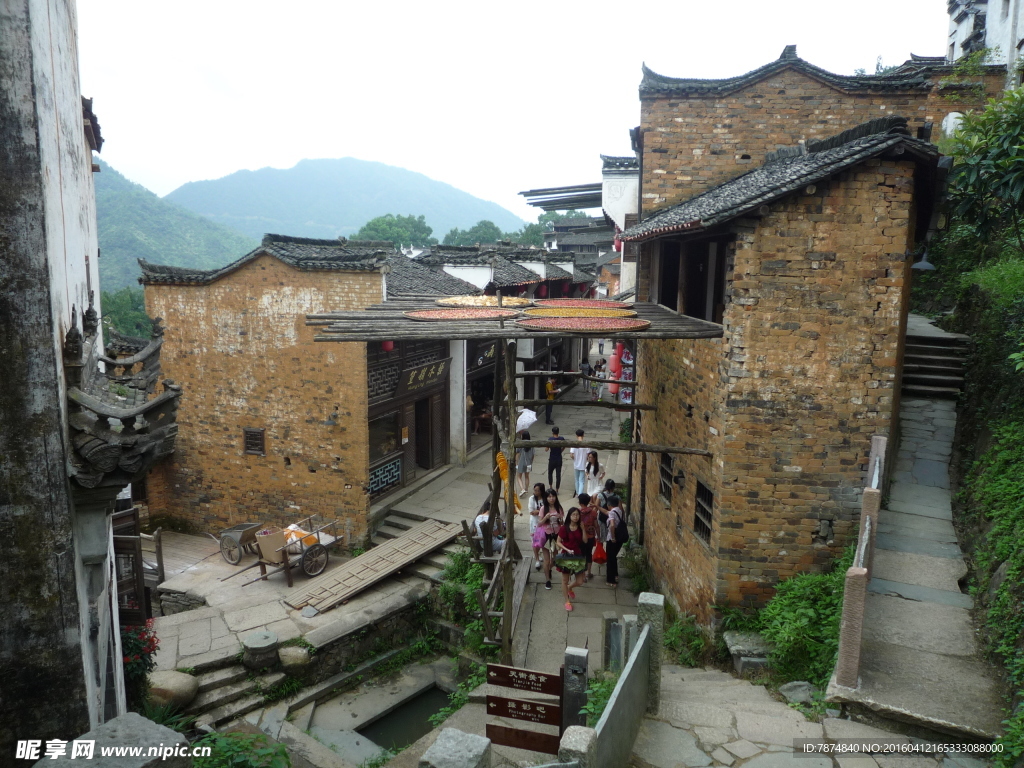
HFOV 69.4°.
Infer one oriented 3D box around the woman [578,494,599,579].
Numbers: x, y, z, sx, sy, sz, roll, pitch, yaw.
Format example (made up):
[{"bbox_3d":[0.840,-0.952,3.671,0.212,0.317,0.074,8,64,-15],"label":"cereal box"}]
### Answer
[{"bbox_3d":[1.356,2.647,12.845,0.460,1.550,0.340,3,8,15],"label":"woman"}]

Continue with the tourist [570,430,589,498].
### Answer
[{"bbox_3d":[1.682,1.923,18.379,0.500,1.700,0.380,1,8,3],"label":"tourist"}]

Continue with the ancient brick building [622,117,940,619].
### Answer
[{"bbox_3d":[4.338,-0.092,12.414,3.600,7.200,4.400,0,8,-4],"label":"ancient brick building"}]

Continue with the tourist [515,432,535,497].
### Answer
[{"bbox_3d":[0.325,1.929,17.890,0.450,1.620,0.360,0,8,-2],"label":"tourist"}]

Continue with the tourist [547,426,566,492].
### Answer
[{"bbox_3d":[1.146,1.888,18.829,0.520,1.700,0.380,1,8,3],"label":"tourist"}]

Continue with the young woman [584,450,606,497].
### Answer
[{"bbox_3d":[1.826,2.197,16.193,0.480,1.580,0.360,3,8,15],"label":"young woman"}]

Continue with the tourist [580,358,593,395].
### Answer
[{"bbox_3d":[3.490,-0.335,34.691,0.460,1.600,0.340,1,8,5],"label":"tourist"}]

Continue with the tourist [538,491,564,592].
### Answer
[{"bbox_3d":[0.677,2.654,12.781,0.520,1.670,0.450,1,8,5],"label":"tourist"}]

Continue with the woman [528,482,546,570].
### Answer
[{"bbox_3d":[0.483,2.598,13.734,0.480,1.620,0.380,3,9,20],"label":"woman"}]

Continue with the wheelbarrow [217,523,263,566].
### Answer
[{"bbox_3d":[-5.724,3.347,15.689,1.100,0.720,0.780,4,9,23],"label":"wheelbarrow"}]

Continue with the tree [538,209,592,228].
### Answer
[{"bbox_3d":[5.788,-15.740,80.000,6.500,7.500,6.000,0,8,0],"label":"tree"}]

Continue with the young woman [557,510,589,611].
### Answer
[{"bbox_3d":[1.004,2.815,12.084,0.550,1.630,0.500,0,8,0],"label":"young woman"}]

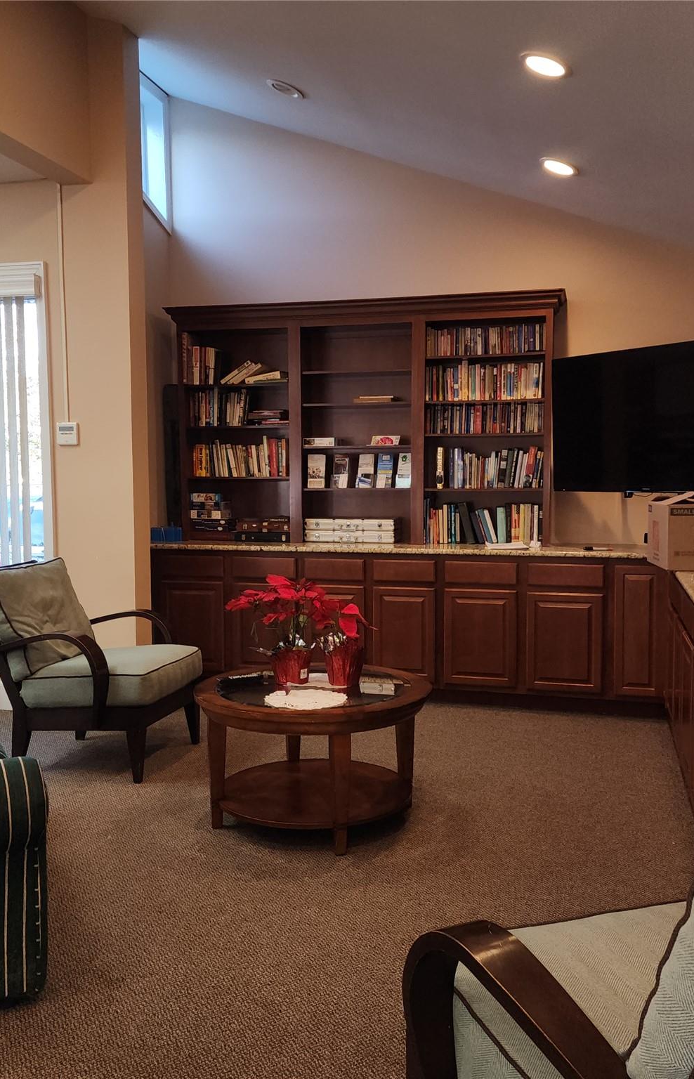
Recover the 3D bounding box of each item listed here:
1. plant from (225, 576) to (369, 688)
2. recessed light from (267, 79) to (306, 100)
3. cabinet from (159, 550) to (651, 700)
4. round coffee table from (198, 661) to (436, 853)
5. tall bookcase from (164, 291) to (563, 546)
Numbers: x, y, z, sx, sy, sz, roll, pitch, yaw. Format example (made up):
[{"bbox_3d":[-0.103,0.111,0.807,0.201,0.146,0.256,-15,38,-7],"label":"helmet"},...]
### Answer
[{"bbox_3d":[-0.184,0.371,3.813,0.560,0.450,0.440,1,4,15],"label":"plant"},{"bbox_3d":[-0.334,-2.447,5.190,0.200,0.030,0.200,22,9,13],"label":"recessed light"},{"bbox_3d":[0.291,0.498,5.909,3.200,0.895,0.630,1,4,15],"label":"cabinet"},{"bbox_3d":[-0.125,0.838,3.755,0.920,0.506,0.920,0,4,0],"label":"round coffee table"},{"bbox_3d":[0.091,-0.714,6.011,2.480,1.500,0.370,1,4,15],"label":"tall bookcase"}]

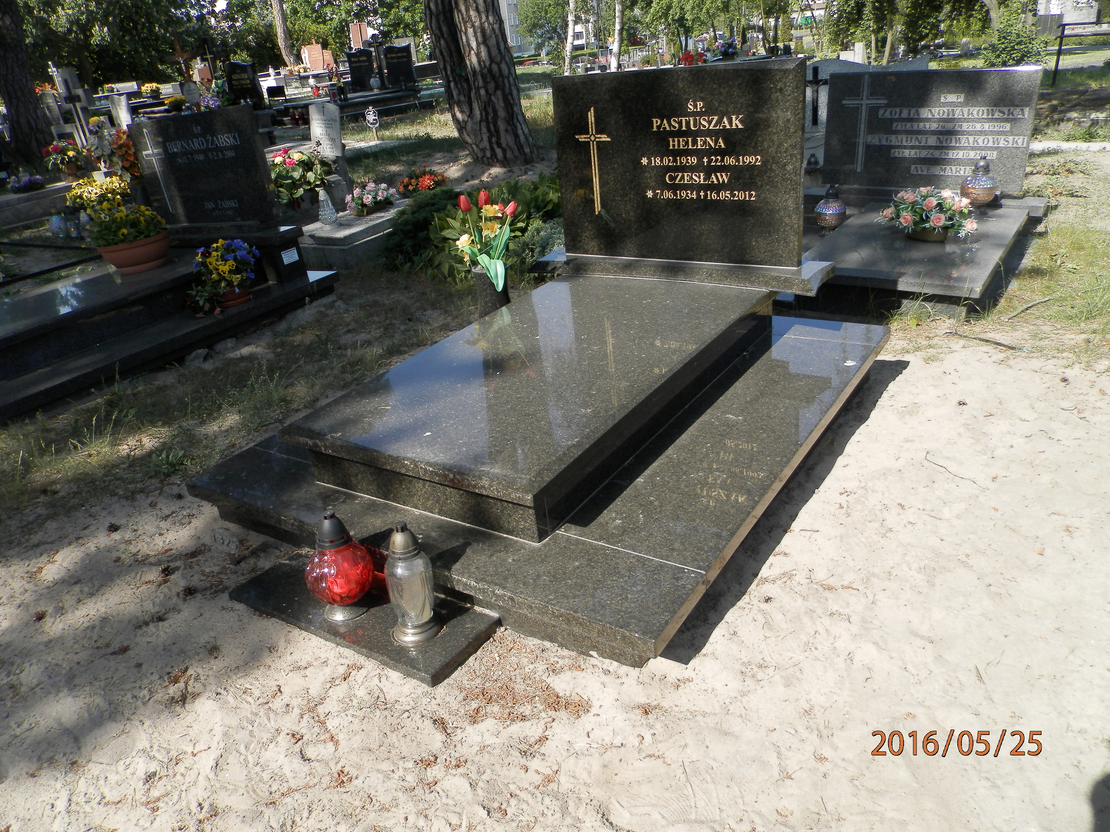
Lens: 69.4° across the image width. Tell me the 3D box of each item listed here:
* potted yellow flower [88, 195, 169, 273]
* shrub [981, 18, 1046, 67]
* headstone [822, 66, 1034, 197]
[{"bbox_3d":[-2.462,-1.049,4.650,0.420,0.410,0.420,11,30,32],"label":"potted yellow flower"},{"bbox_3d":[8.118,-6.613,14.200,1.100,0.900,1.000,11,30,32],"label":"shrub"},{"bbox_3d":[2.064,-1.587,4.500,1.060,0.630,0.100,13,32,33],"label":"headstone"}]

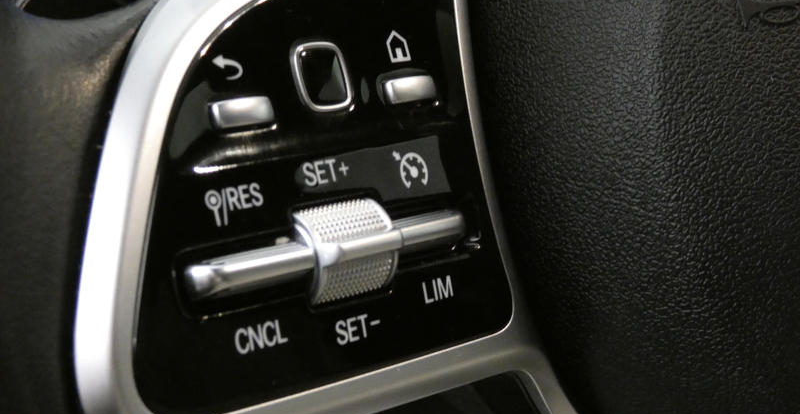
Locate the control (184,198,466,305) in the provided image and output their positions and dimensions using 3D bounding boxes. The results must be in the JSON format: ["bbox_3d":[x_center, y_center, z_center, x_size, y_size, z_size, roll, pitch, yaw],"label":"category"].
[{"bbox_3d":[-0.011,0.006,0.226,0.049,0.012,0.009,-12,0,-43],"label":"control"}]

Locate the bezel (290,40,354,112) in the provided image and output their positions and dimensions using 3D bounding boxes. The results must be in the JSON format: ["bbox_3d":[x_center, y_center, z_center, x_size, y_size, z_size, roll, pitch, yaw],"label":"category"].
[{"bbox_3d":[-0.011,-0.018,0.230,0.002,0.010,0.009,-11,0,44],"label":"bezel"}]

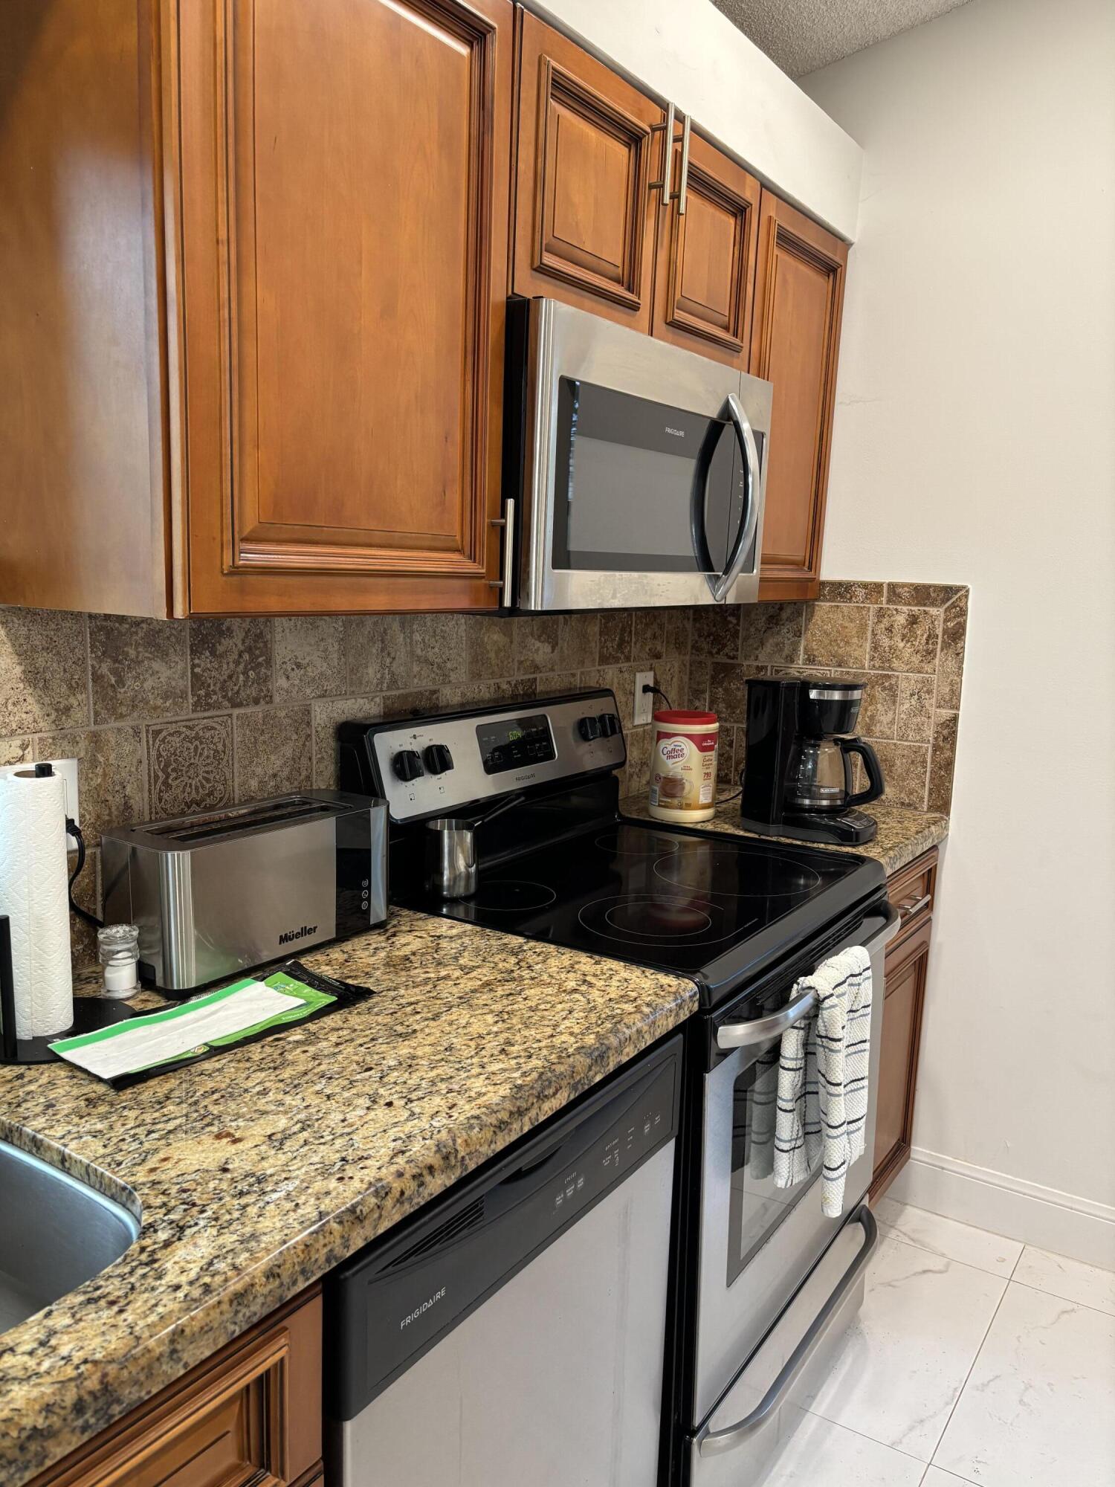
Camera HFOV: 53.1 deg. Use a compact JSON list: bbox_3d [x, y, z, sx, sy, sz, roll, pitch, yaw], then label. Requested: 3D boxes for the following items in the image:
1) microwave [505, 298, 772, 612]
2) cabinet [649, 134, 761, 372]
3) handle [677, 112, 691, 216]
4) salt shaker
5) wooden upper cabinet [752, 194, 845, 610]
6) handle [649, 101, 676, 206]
[{"bbox_3d":[0.037,-0.438,1.876,0.400,0.411,0.757,8,11,33],"label":"microwave"},{"bbox_3d":[0.127,-0.845,2.000,0.325,0.355,0.375,8,11,33],"label":"cabinet"},{"bbox_3d":[0.189,-0.900,1.749,0.037,0.143,0.012,8,11,33],"label":"handle"},{"bbox_3d":[-0.520,0.257,1.326,0.047,0.077,0.047,8,11,33],"label":"salt shaker"},{"bbox_3d":[0.350,-0.691,2.376,0.325,0.762,0.458,8,11,33],"label":"wooden upper cabinet"},{"bbox_3d":[0.157,-0.894,1.698,0.039,0.146,0.012,8,11,33],"label":"handle"}]

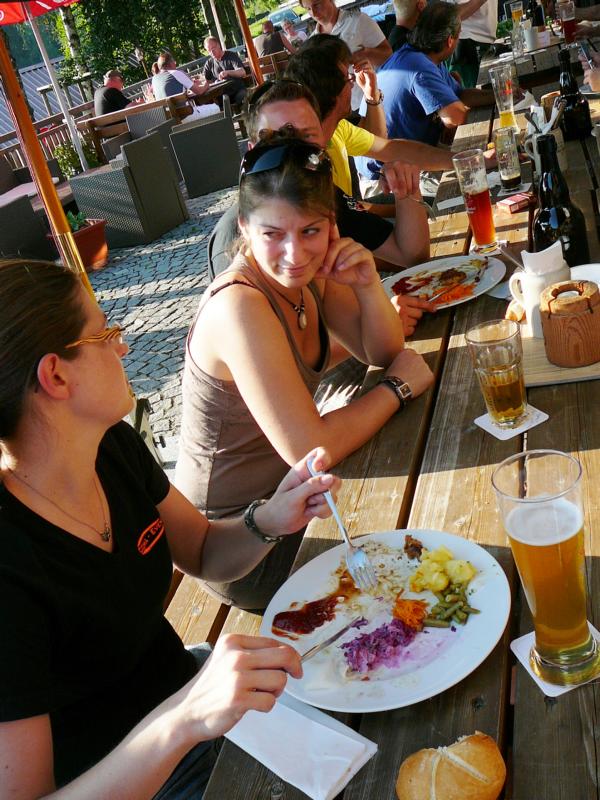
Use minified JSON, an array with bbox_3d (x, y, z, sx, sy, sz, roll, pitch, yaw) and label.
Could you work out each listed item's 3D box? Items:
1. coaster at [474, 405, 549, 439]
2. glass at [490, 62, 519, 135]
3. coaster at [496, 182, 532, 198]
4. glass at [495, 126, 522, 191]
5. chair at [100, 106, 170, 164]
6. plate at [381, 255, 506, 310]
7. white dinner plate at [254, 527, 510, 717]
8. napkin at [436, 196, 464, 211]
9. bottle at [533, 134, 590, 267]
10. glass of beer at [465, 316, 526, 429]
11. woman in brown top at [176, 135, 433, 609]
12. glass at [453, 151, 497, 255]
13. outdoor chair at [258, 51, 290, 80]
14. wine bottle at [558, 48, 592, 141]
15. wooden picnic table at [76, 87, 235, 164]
[{"bbox_3d":[0.349,0.031,1.335,0.093,0.002,0.093,-24,27,-14],"label":"coaster"},{"bbox_3d":[0.783,-1.132,3.081,0.082,0.238,0.082,-18,26,0],"label":"glass"},{"bbox_3d":[0.654,-0.639,2.458,0.092,0.002,0.092,-2,30,31],"label":"coaster"},{"bbox_3d":[0.637,-0.733,2.456,0.067,0.172,0.067,-18,25,0],"label":"glass"},{"bbox_3d":[-1.654,-2.707,8.806,0.570,0.790,0.600,-1,30,30],"label":"chair"},{"bbox_3d":[0.322,-0.262,1.891,0.320,0.027,0.320,-15,25,7],"label":"plate"},{"bbox_3d":[0.100,0.263,0.982,0.307,0.027,0.307,-15,25,7],"label":"white dinner plate"},{"bbox_3d":[0.509,-0.618,2.504,0.162,0.006,0.086,-14,26,6],"label":"napkin"},{"bbox_3d":[0.569,-0.440,1.794,0.115,0.290,0.115,-18,26,0],"label":"bottle"},{"bbox_3d":[0.319,-0.037,1.277,0.083,0.163,0.083,-18,25,0],"label":"glass of beer"},{"bbox_3d":[0.086,0.152,1.576,0.580,1.230,0.500,-7,28,21],"label":"woman in brown top"},{"bbox_3d":[0.449,-0.496,2.034,0.080,0.243,0.080,-18,26,0],"label":"glass"},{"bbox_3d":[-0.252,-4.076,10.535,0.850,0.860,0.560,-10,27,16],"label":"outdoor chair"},{"bbox_3d":[0.925,-1.041,2.754,0.092,0.287,0.092,-18,25,0],"label":"wine bottle"},{"bbox_3d":[-1.722,-3.636,10.842,2.079,0.860,1.250,2,32,36],"label":"wooden picnic table"}]

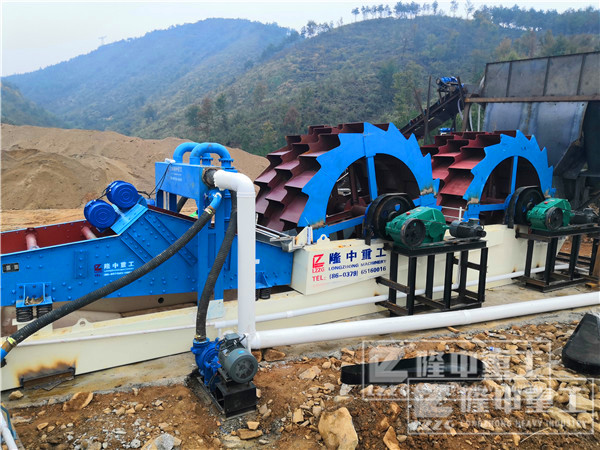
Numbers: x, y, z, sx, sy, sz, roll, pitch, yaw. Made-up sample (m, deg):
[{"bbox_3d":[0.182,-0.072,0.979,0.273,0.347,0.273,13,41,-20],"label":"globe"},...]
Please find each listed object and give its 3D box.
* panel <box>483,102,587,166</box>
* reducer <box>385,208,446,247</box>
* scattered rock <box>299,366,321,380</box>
[{"bbox_3d":[5.913,-2.231,11.800,2.300,1.650,0.300,4,9,19],"label":"panel"},{"bbox_3d":[1.801,0.049,7.016,0.840,0.540,0.450,-4,10,-31],"label":"reducer"},{"bbox_3d":[0.094,1.534,4.860,0.205,0.095,0.150,-4,9,-31],"label":"scattered rock"}]

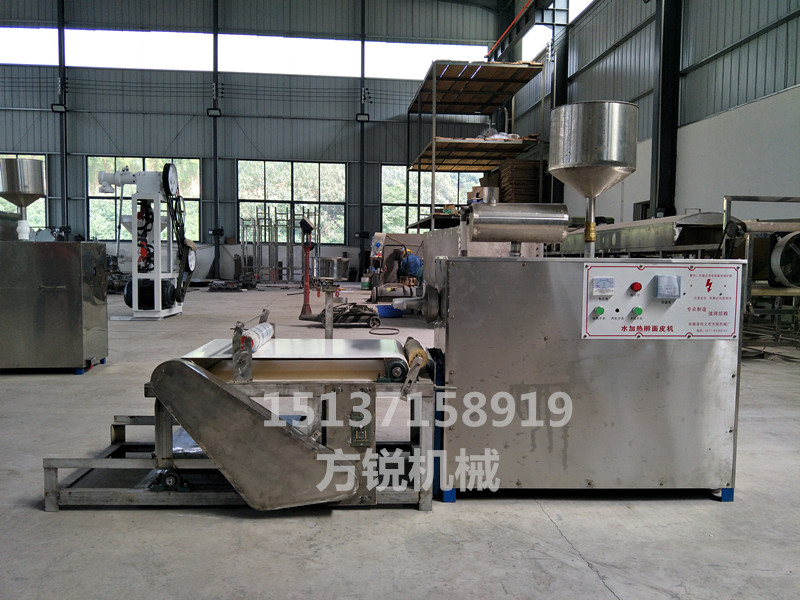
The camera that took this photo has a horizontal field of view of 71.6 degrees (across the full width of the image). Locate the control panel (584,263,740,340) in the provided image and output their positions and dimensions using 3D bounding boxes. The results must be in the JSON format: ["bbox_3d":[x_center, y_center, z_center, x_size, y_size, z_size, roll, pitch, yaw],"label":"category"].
[{"bbox_3d":[0.826,0.007,1.740,0.502,0.237,0.030,0,4,-3],"label":"control panel"}]

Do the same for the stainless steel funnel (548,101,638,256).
[{"bbox_3d":[0.674,-0.402,1.955,0.292,0.512,0.292,0,4,-3],"label":"stainless steel funnel"}]

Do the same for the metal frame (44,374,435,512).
[{"bbox_3d":[-0.485,0.419,1.897,1.153,0.400,0.490,1,4,-2],"label":"metal frame"}]

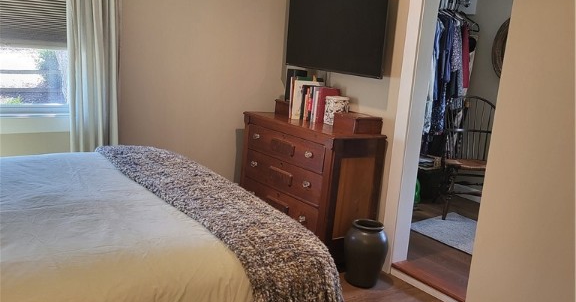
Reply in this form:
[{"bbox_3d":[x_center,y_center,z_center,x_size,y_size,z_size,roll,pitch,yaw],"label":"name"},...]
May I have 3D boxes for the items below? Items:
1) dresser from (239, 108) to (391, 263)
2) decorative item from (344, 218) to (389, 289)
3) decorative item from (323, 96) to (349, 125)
[{"bbox_3d":[0.127,0.245,3.802,0.472,0.924,0.992,-5,15,-37],"label":"dresser"},{"bbox_3d":[0.485,0.646,3.362,0.273,0.383,0.273,4,12,-1],"label":"decorative item"},{"bbox_3d":[0.341,-0.278,3.732,0.161,0.182,0.161,-5,15,-37],"label":"decorative item"}]

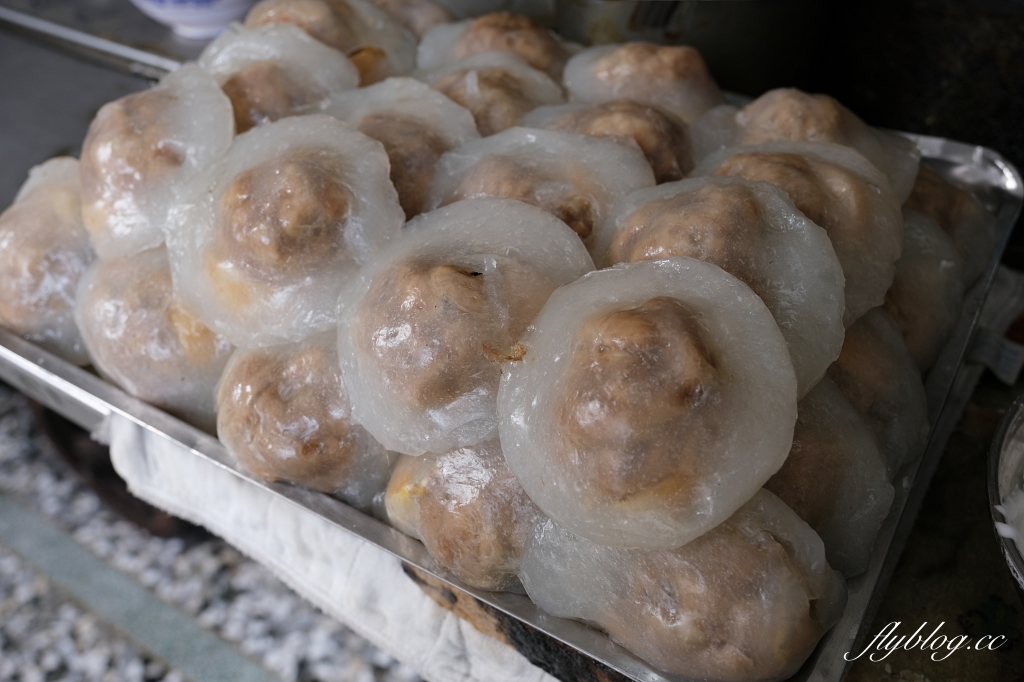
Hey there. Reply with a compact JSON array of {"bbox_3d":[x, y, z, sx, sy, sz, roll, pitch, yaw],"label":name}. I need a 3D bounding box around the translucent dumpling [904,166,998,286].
[{"bbox_3d":[0.204,-0.058,0.455,0.084,0.042,0.084,4,55,-8],"label":"translucent dumpling"}]

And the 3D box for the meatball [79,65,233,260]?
[{"bbox_3d":[-0.157,-0.080,0.405,0.086,0.042,0.086,-9,75,19],"label":"meatball"}]

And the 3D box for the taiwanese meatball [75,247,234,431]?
[{"bbox_3d":[-0.156,-0.010,0.398,0.075,0.047,0.075,-1,68,2],"label":"taiwanese meatball"}]

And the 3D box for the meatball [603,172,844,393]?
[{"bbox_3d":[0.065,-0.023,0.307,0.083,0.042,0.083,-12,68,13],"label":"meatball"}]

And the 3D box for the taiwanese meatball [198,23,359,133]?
[{"bbox_3d":[-0.122,-0.131,0.480,0.085,0.042,0.085,-2,75,5],"label":"taiwanese meatball"}]

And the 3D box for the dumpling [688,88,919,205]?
[{"bbox_3d":[0.126,-0.081,0.400,0.094,0.043,0.088,0,41,0],"label":"dumpling"}]

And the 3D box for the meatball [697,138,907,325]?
[{"bbox_3d":[0.110,-0.048,0.358,0.080,0.042,0.080,5,64,16],"label":"meatball"}]

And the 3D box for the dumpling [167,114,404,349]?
[{"bbox_3d":[-0.079,-0.041,0.322,0.083,0.083,0.042,-6,-7,-9],"label":"dumpling"}]

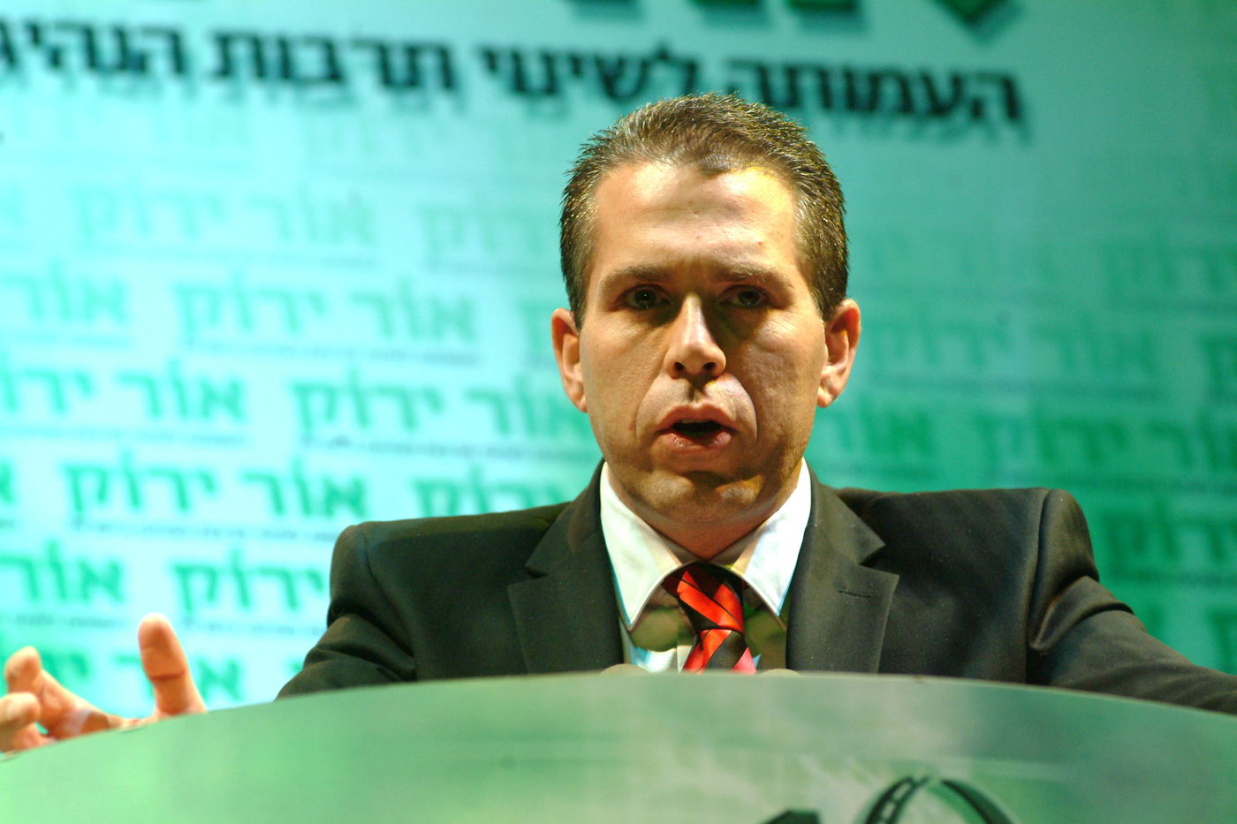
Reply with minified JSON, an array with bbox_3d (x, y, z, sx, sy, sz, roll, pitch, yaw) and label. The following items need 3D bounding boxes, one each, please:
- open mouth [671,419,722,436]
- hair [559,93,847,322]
[{"bbox_3d":[0.047,0.009,4.420,0.031,0.011,0.018,-1,-10,5],"label":"open mouth"},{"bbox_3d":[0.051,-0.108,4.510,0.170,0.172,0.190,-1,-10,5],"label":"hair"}]

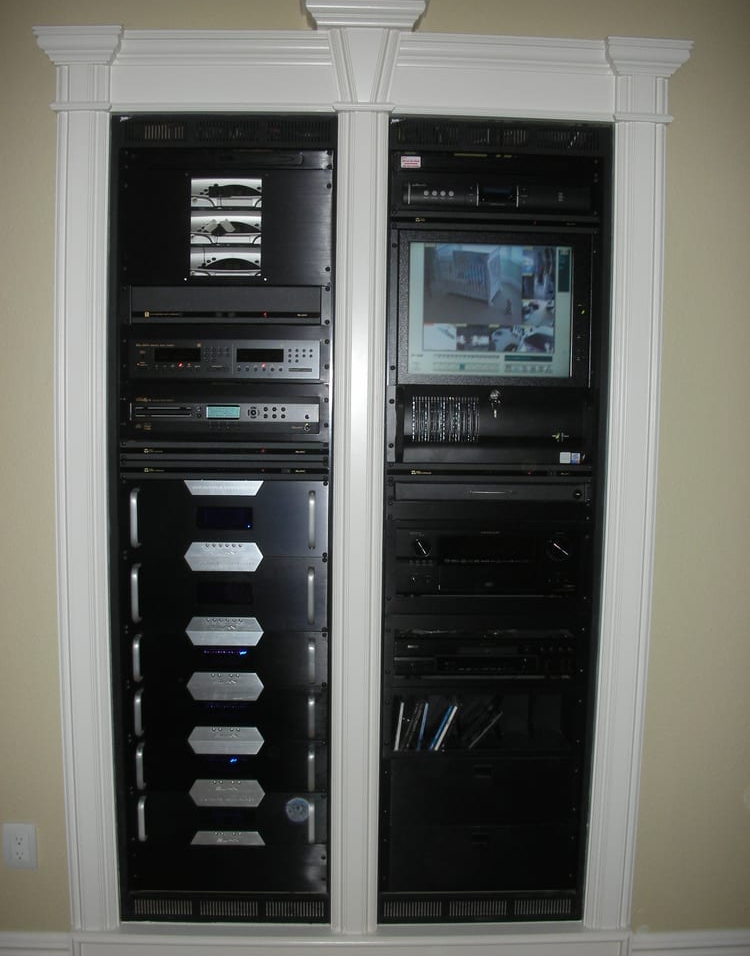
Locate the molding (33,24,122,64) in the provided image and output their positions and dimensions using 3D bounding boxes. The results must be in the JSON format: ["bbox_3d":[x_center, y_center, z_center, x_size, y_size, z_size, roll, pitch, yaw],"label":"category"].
[{"bbox_3d":[-0.627,-0.919,2.163,0.197,0.068,0.085,1,5,-2],"label":"molding"}]

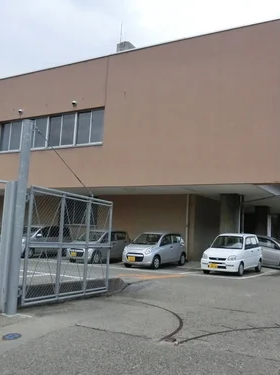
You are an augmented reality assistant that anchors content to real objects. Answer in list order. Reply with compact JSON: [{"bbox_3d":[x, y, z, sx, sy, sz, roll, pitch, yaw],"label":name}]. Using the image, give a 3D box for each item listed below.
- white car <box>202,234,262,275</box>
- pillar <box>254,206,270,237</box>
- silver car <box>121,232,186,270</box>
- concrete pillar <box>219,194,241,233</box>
[{"bbox_3d":[3.682,2.593,16.612,1.475,1.555,3.395,-2,-8,32],"label":"white car"},{"bbox_3d":[7.531,2.873,25.611,0.840,3.382,0.840,-1,-8,30],"label":"pillar"},{"bbox_3d":[0.657,2.708,18.305,1.475,1.520,3.395,-2,-8,33],"label":"silver car"},{"bbox_3d":[4.220,2.076,19.925,0.700,3.467,0.700,-1,-8,30],"label":"concrete pillar"}]

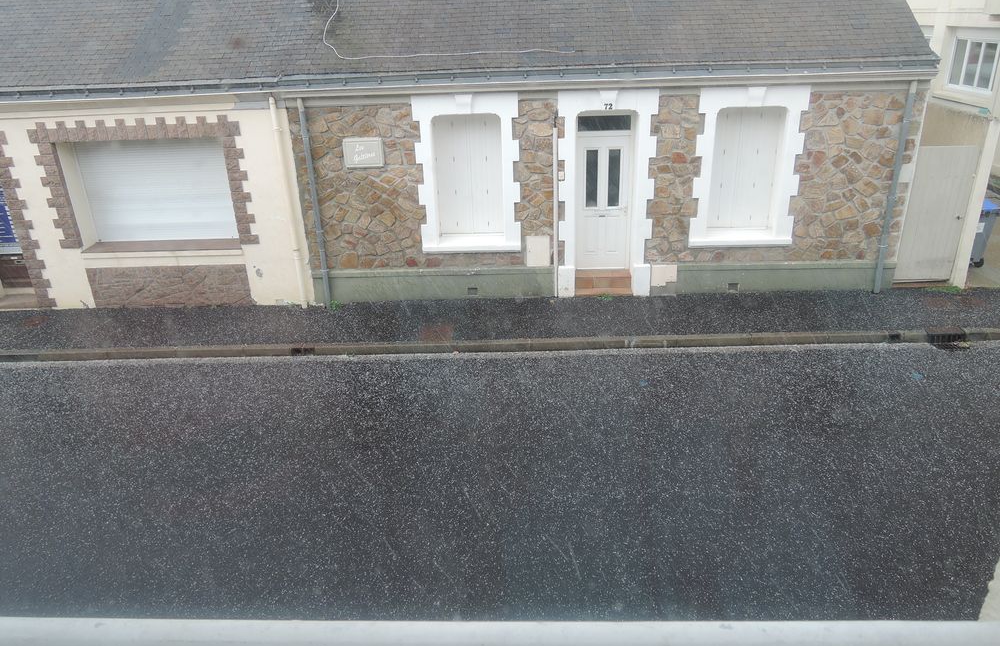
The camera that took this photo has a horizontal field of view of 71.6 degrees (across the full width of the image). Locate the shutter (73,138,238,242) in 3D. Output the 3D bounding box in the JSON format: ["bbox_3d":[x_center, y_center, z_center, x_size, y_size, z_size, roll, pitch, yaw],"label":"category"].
[{"bbox_3d":[-5.298,-2.065,10.857,2.500,1.608,0.080,-1,22,2],"label":"shutter"}]

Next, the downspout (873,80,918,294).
[{"bbox_3d":[5.759,-1.890,10.110,0.096,3.088,0.100,-1,22,2],"label":"downspout"}]

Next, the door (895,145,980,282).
[{"bbox_3d":[6.523,-1.604,10.388,0.851,2.056,0.060,-1,22,2],"label":"door"}]

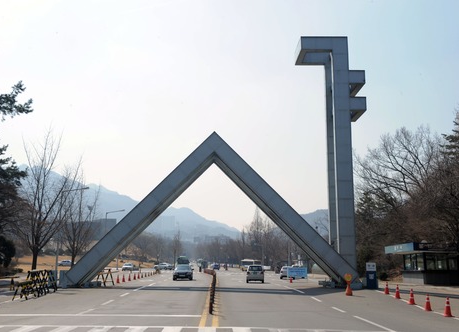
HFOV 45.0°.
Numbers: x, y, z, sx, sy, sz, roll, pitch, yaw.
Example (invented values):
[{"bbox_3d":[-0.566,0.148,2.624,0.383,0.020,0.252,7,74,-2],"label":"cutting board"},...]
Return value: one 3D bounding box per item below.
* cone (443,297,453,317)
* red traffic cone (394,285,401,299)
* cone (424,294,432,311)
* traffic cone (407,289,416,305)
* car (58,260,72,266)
[{"bbox_3d":[7.815,5.023,19.841,0.360,0.710,0.360,0,-10,0],"label":"cone"},{"bbox_3d":[8.542,6.378,28.131,0.360,0.710,0.360,0,-10,0],"label":"red traffic cone"},{"bbox_3d":[8.035,5.488,22.399,0.360,0.710,0.360,0,-10,0],"label":"cone"},{"bbox_3d":[8.274,5.921,25.166,0.360,0.710,0.360,0,-10,0],"label":"traffic cone"},{"bbox_3d":[-41.016,24.584,139.859,4.500,1.460,1.780,0,-10,0],"label":"car"}]

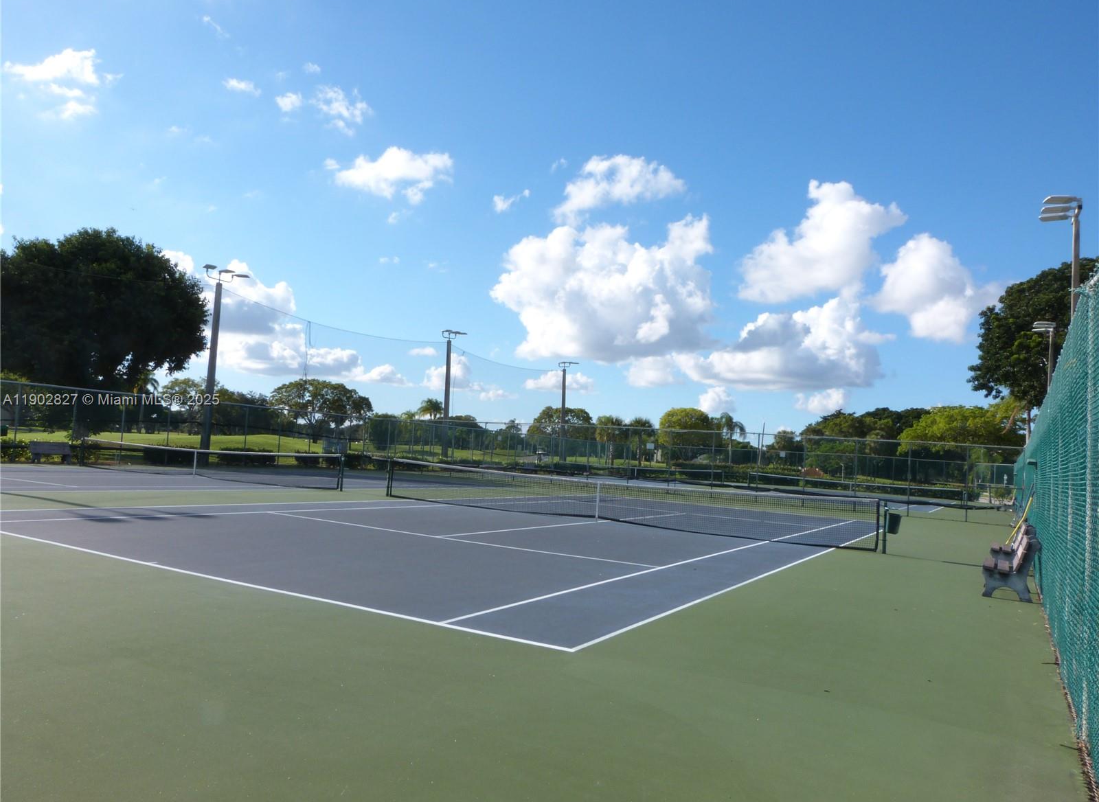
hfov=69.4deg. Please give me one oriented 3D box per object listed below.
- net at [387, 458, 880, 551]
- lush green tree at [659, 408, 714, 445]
[{"bbox_3d":[1.128,2.407,19.451,12.750,1.070,0.150,1,-4,29],"label":"net"},{"bbox_3d":[15.374,3.951,88.000,6.500,7.000,6.500,3,-4,10],"label":"lush green tree"}]

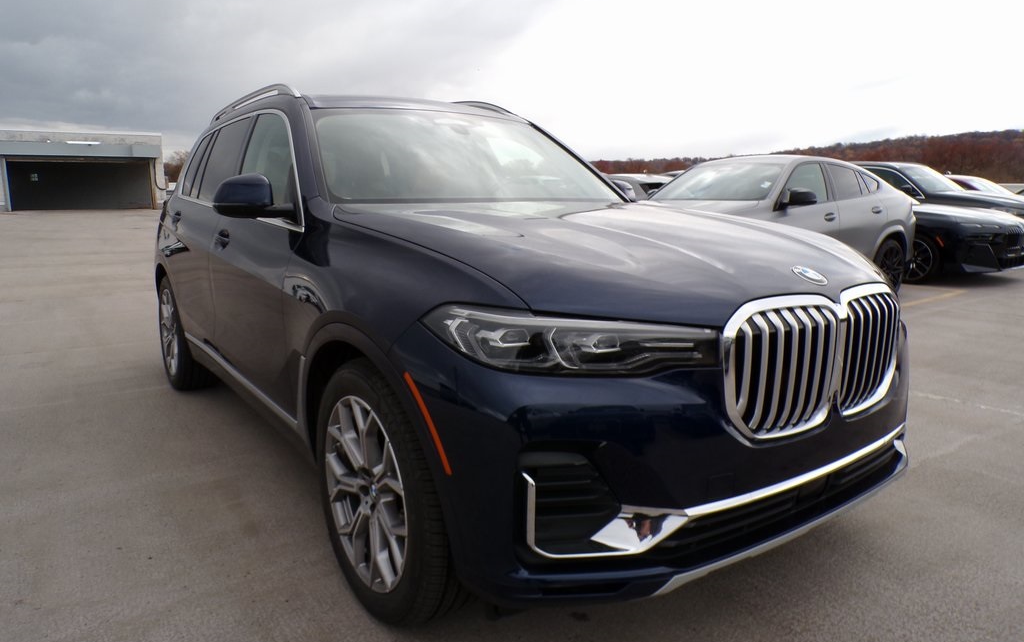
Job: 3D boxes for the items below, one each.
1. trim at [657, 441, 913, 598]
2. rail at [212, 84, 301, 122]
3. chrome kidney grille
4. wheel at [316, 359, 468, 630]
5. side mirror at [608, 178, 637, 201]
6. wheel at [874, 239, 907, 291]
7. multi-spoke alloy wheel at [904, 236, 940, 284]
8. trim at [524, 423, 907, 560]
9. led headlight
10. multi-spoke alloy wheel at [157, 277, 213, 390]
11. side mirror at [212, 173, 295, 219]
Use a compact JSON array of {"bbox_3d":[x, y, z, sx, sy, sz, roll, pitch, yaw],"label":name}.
[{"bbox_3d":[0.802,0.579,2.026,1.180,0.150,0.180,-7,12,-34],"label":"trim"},{"bbox_3d":[-1.483,-1.183,3.951,0.090,0.120,1.860,-7,12,-34],"label":"rail"},{"bbox_3d":[0.823,0.086,1.911,0.830,0.370,0.140,-7,12,-34],"label":"chrome kidney grille"},{"bbox_3d":[-0.333,0.492,2.174,0.285,0.785,0.785,-7,12,-34],"label":"wheel"},{"bbox_3d":[0.562,-0.678,3.864,0.290,0.180,0.190,-7,12,-34],"label":"side mirror"},{"bbox_3d":[4.336,-0.585,8.446,0.755,0.755,0.300,-8,13,-38],"label":"wheel"},{"bbox_3d":[5.766,-0.875,10.152,0.260,0.740,0.740,-7,12,-34],"label":"multi-spoke alloy wheel"},{"bbox_3d":[0.808,0.339,1.976,1.830,0.260,0.200,-7,12,-34],"label":"trim"},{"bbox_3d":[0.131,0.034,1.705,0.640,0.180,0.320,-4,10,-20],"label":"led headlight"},{"bbox_3d":[-2.115,0.055,4.679,0.290,0.785,0.785,-7,12,-34],"label":"multi-spoke alloy wheel"},{"bbox_3d":[-1.012,-0.488,2.772,0.290,0.180,0.190,-7,12,-34],"label":"side mirror"}]

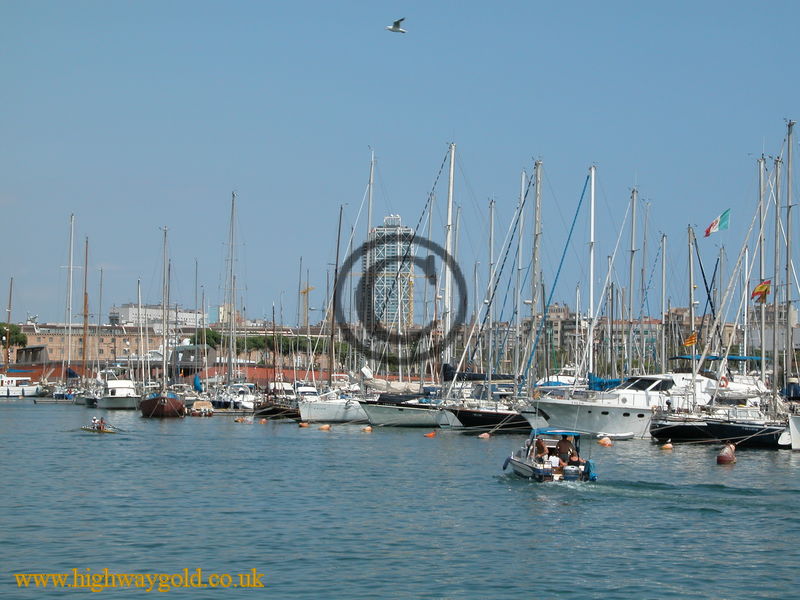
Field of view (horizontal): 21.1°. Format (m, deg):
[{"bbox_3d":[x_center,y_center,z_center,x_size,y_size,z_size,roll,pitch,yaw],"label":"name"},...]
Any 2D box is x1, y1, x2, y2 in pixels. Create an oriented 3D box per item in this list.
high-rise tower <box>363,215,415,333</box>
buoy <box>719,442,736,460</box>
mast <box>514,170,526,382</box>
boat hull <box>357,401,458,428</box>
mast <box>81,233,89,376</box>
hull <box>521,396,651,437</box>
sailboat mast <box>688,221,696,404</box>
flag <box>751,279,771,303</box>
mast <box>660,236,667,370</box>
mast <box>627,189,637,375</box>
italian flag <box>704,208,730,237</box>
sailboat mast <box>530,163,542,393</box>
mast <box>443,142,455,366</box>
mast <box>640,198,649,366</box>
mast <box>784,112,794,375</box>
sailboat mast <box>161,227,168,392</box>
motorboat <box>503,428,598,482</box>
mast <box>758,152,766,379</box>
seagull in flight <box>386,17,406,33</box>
[{"bbox_3d":[-10.833,-2.315,1990.000,36.000,154.000,36.000,1,-2,-18],"label":"high-rise tower"},{"bbox_3d":[14.244,6.665,93.624,0.820,0.950,0.820,0,-2,0],"label":"buoy"},{"bbox_3d":[8.598,-0.896,154.000,0.260,17.000,0.260,2,-2,-12],"label":"mast"},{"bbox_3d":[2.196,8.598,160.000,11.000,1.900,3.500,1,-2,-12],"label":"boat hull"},{"bbox_3d":[-39.233,1.299,268.120,0.300,18.226,0.300,0,-2,0],"label":"mast"},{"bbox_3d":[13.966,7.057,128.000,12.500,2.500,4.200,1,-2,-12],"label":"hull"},{"bbox_3d":[15.923,1.062,117.000,0.220,10.200,0.220,0,-2,-12],"label":"sailboat mast"},{"bbox_3d":[18.953,-0.447,113.000,1.000,1.000,0.200,1,-2,-9],"label":"flag"},{"bbox_3d":[19.047,0.859,155.065,0.230,11.044,0.230,0,-2,0],"label":"mast"},{"bbox_3d":[16.005,-0.598,148.112,0.250,14.072,0.250,0,-2,0],"label":"mast"},{"bbox_3d":[18.022,-4.399,122.000,1.450,1.400,0.250,1,-2,-9],"label":"italian flag"},{"bbox_3d":[9.359,-1.213,149.000,0.280,17.000,0.280,2,-2,-12],"label":"sailboat mast"},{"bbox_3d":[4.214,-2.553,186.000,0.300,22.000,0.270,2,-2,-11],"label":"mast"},{"bbox_3d":[19.963,-0.581,175.128,0.240,14.766,0.240,0,-2,0],"label":"mast"},{"bbox_3d":[21.401,-1.894,118.000,0.250,16.000,0.250,1,-2,-12],"label":"mast"},{"bbox_3d":[-22.072,1.024,202.089,0.260,15.709,0.260,0,-2,0],"label":"sailboat mast"},{"bbox_3d":[5.490,5.781,80.547,2.050,2.000,5.100,1,-2,-26],"label":"motorboat"},{"bbox_3d":[21.147,-1.295,125.123,0.240,14.044,0.240,0,-2,0],"label":"mast"},{"bbox_3d":[-0.088,-6.922,54.000,0.570,0.420,1.150,0,-2,3],"label":"seagull in flight"}]

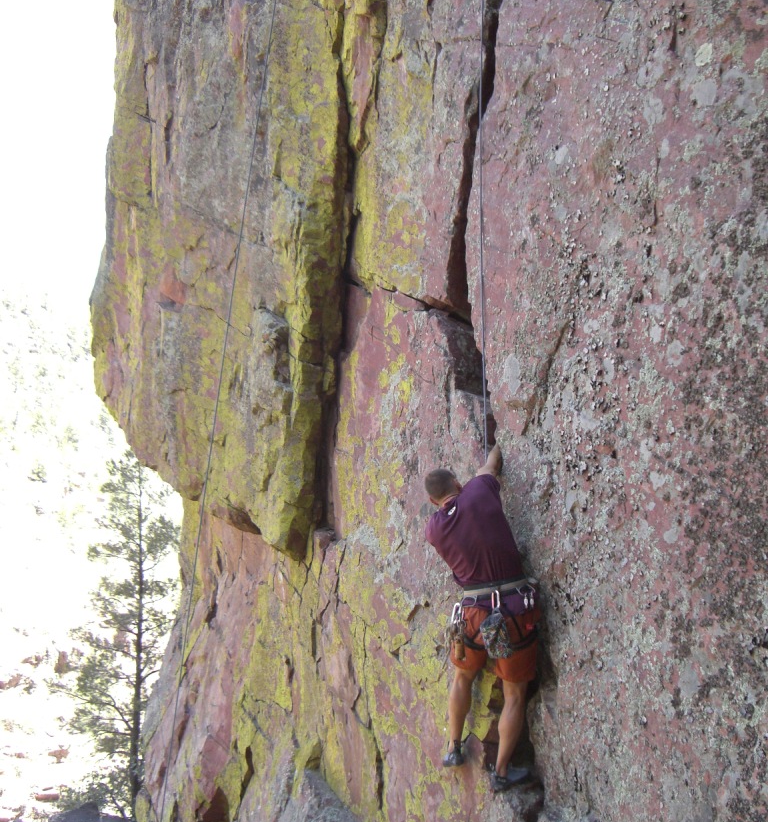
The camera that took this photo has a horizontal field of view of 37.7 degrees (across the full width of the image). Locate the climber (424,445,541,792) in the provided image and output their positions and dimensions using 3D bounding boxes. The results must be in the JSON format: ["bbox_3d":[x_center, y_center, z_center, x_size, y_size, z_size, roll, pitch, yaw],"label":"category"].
[{"bbox_3d":[0.491,1.024,5.600,0.550,1.700,0.580,0,-4,8],"label":"climber"}]

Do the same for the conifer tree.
[{"bbox_3d":[-3.819,3.229,17.000,2.100,6.000,2.100,0,-4,0],"label":"conifer tree"}]

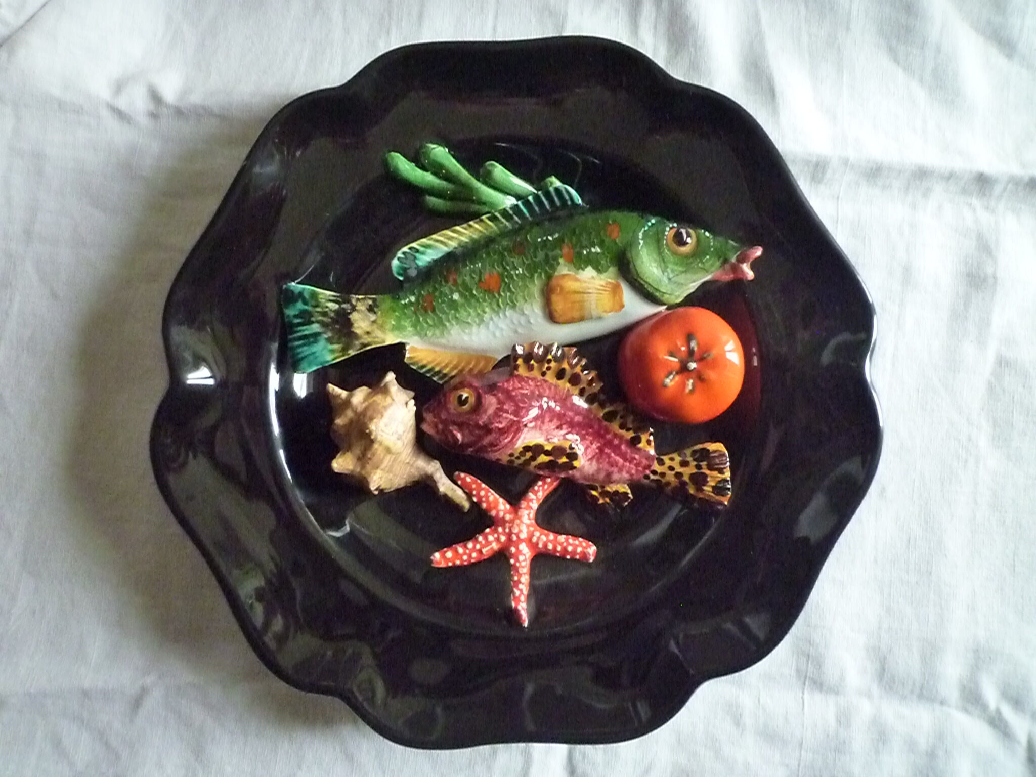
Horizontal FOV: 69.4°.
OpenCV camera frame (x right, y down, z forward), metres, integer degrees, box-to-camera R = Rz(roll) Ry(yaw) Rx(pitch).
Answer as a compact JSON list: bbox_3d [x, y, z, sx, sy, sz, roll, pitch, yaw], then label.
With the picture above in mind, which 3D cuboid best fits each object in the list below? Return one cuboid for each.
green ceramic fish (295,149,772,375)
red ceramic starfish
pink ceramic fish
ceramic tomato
[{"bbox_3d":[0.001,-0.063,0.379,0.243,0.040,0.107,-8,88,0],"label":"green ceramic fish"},{"bbox_3d":[-0.002,0.084,0.391,0.086,0.017,0.080,2,88,0],"label":"red ceramic starfish"},{"bbox_3d":[0.033,0.019,0.381,0.164,0.034,0.077,10,88,0],"label":"pink ceramic fish"},{"bbox_3d":[0.083,-0.012,0.377,0.059,0.045,0.059,0,88,0],"label":"ceramic tomato"}]

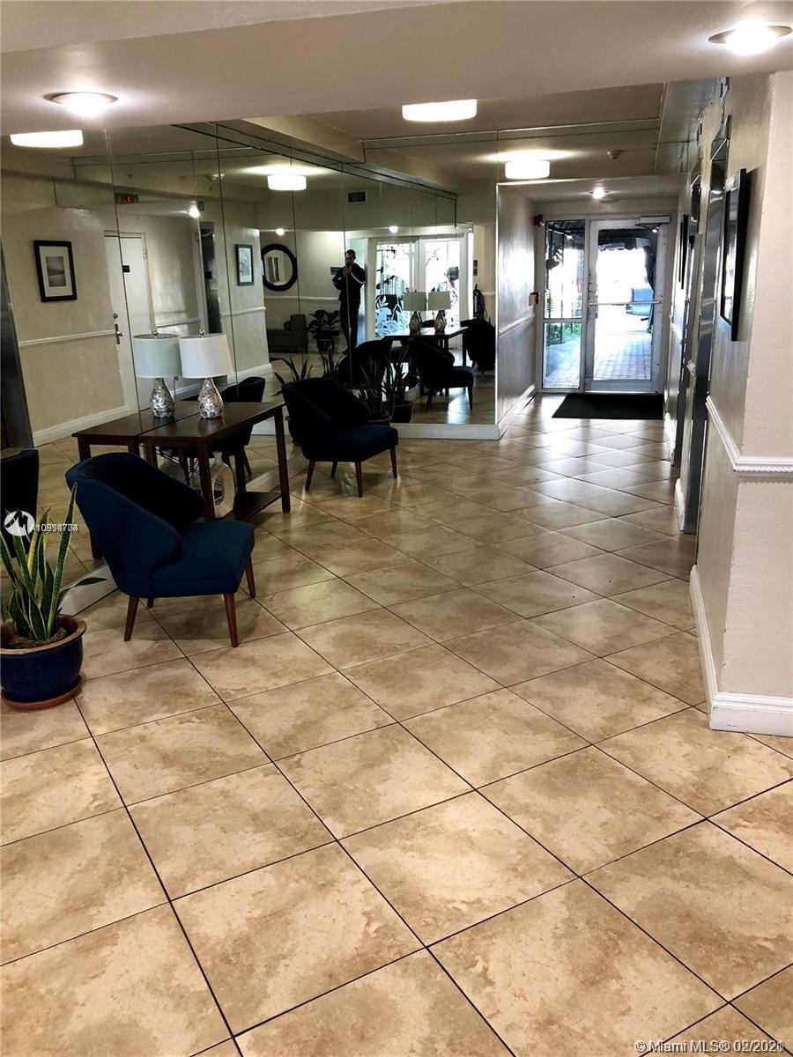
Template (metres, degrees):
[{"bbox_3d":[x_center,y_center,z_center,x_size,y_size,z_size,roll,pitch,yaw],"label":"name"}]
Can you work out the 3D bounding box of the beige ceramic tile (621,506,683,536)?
[{"bbox_3d":[1.628,-0.033,5.095,0.457,0.012,0.457,-11,19,-28],"label":"beige ceramic tile"}]

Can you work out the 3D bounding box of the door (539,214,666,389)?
[{"bbox_3d":[2.519,-2.712,10.506,1.506,2.097,0.080,2,18,13],"label":"door"}]

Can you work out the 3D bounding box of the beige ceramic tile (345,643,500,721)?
[{"bbox_3d":[0.100,0.623,3.517,0.500,0.010,0.500,-11,20,-28],"label":"beige ceramic tile"}]

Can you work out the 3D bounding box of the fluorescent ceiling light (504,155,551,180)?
[{"bbox_3d":[1.446,-3.987,9.450,0.480,0.190,0.480,3,18,15],"label":"fluorescent ceiling light"}]

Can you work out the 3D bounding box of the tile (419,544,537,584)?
[{"bbox_3d":[0.430,0.199,4.444,0.457,0.012,0.457,-11,19,-28],"label":"tile"}]

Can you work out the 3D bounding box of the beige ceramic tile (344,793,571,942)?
[{"bbox_3d":[0.153,0.875,2.258,0.457,0.012,0.457,-11,19,-28],"label":"beige ceramic tile"}]

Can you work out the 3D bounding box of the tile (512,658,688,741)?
[{"bbox_3d":[0.782,0.660,3.336,0.500,0.010,0.500,-11,20,-28],"label":"tile"}]

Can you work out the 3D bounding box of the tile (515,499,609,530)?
[{"bbox_3d":[1.071,-0.083,5.657,0.491,0.013,0.491,-11,20,-28],"label":"tile"}]

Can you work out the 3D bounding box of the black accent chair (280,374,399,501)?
[{"bbox_3d":[-0.405,-0.735,6.529,0.740,0.830,0.690,5,18,21],"label":"black accent chair"}]

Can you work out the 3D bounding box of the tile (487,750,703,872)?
[{"bbox_3d":[0.552,0.798,2.475,0.457,0.012,0.457,-11,19,-28],"label":"tile"}]

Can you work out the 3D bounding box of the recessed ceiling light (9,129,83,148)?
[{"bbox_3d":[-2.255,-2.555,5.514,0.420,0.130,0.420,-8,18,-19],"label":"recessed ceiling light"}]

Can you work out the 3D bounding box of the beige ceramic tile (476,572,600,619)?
[{"bbox_3d":[0.705,0.331,4.351,0.491,0.013,0.491,-11,20,-28],"label":"beige ceramic tile"}]

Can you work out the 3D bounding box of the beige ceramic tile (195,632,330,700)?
[{"bbox_3d":[-0.538,0.542,3.409,0.457,0.012,0.457,-11,19,-28],"label":"beige ceramic tile"}]

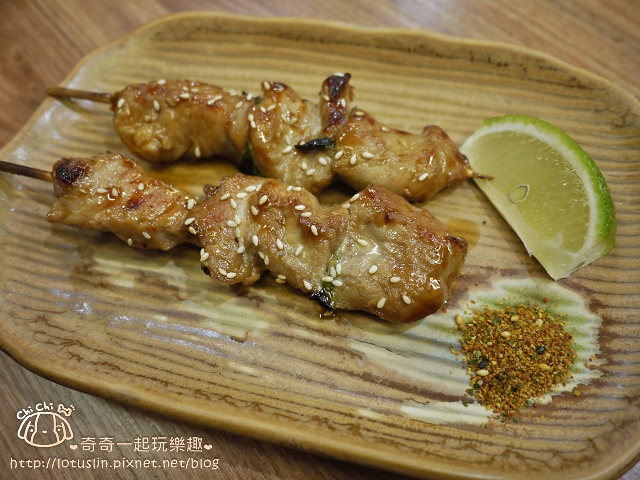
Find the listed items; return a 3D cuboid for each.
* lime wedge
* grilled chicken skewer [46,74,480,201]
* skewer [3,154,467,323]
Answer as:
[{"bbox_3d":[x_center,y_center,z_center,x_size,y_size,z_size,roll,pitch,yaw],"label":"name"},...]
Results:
[{"bbox_3d":[0.079,-0.015,0.188,0.038,0.026,0.057,-19,60,-12],"label":"lime wedge"},{"bbox_3d":[-0.022,-0.045,0.204,0.178,0.029,0.040,11,59,7],"label":"grilled chicken skewer"},{"bbox_3d":[-0.037,-0.007,0.182,0.175,0.027,0.045,8,58,5],"label":"skewer"}]

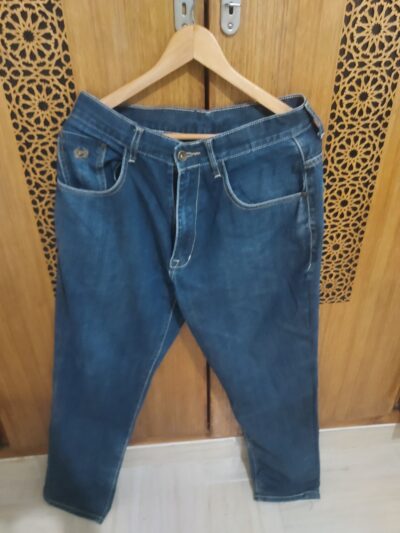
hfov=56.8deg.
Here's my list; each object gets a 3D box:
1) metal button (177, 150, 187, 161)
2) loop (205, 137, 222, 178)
[{"bbox_3d":[-0.028,-0.170,0.565,0.015,0.015,0.005,-6,30,-8],"label":"metal button"},{"bbox_3d":[0.021,-0.164,0.566,0.011,0.059,0.005,-21,33,-5],"label":"loop"}]

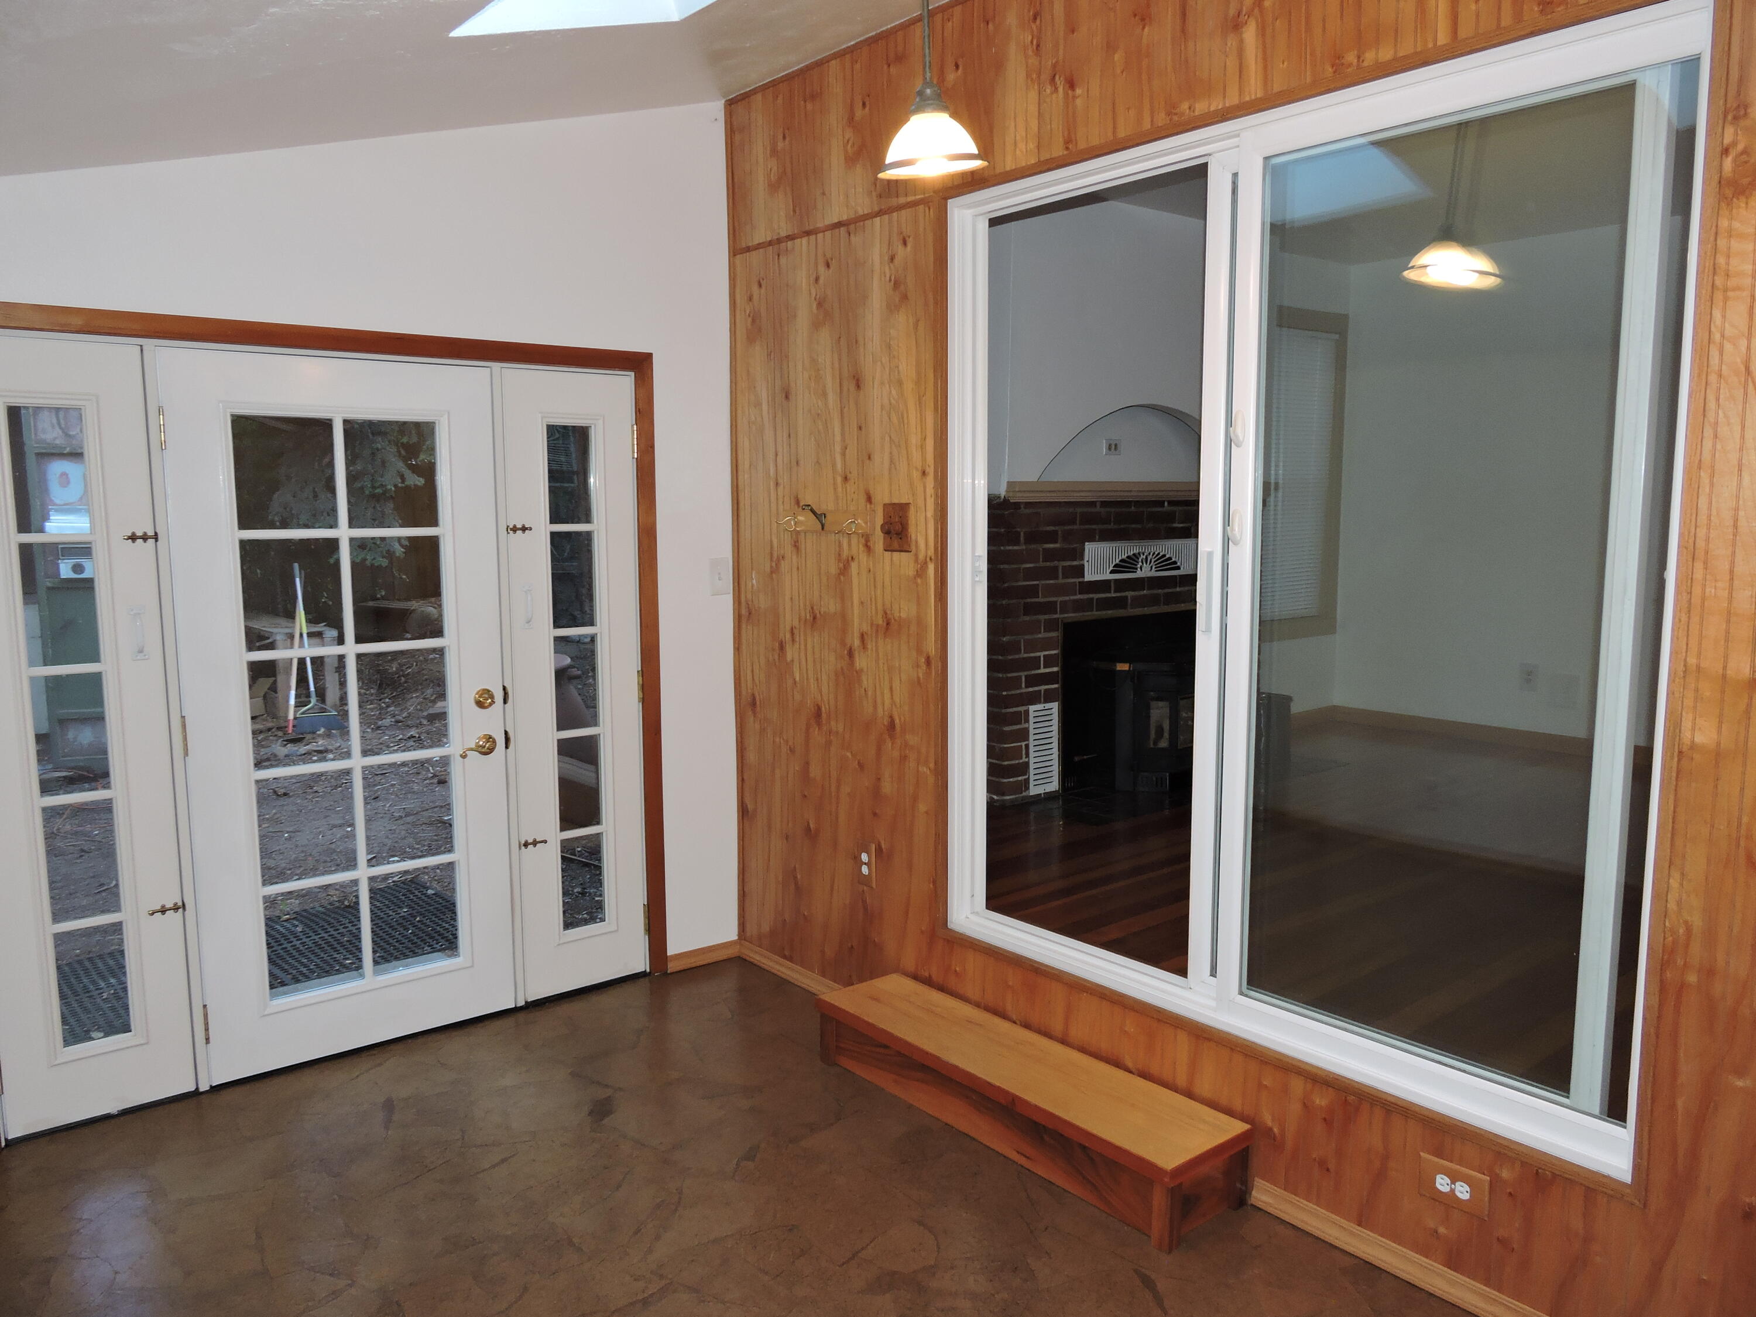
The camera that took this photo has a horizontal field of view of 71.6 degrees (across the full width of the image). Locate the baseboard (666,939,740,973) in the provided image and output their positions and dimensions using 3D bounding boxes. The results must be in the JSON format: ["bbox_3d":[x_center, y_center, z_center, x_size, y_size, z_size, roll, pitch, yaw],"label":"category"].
[{"bbox_3d":[-0.621,1.058,4.325,0.282,0.066,0.014,-6,9,-39],"label":"baseboard"}]

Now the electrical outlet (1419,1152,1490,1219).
[{"bbox_3d":[1.135,1.041,2.400,0.012,0.087,0.138,-6,9,-39],"label":"electrical outlet"}]

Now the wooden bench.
[{"bbox_3d":[0.341,1.123,3.157,0.304,0.201,1.257,-6,9,-39],"label":"wooden bench"}]

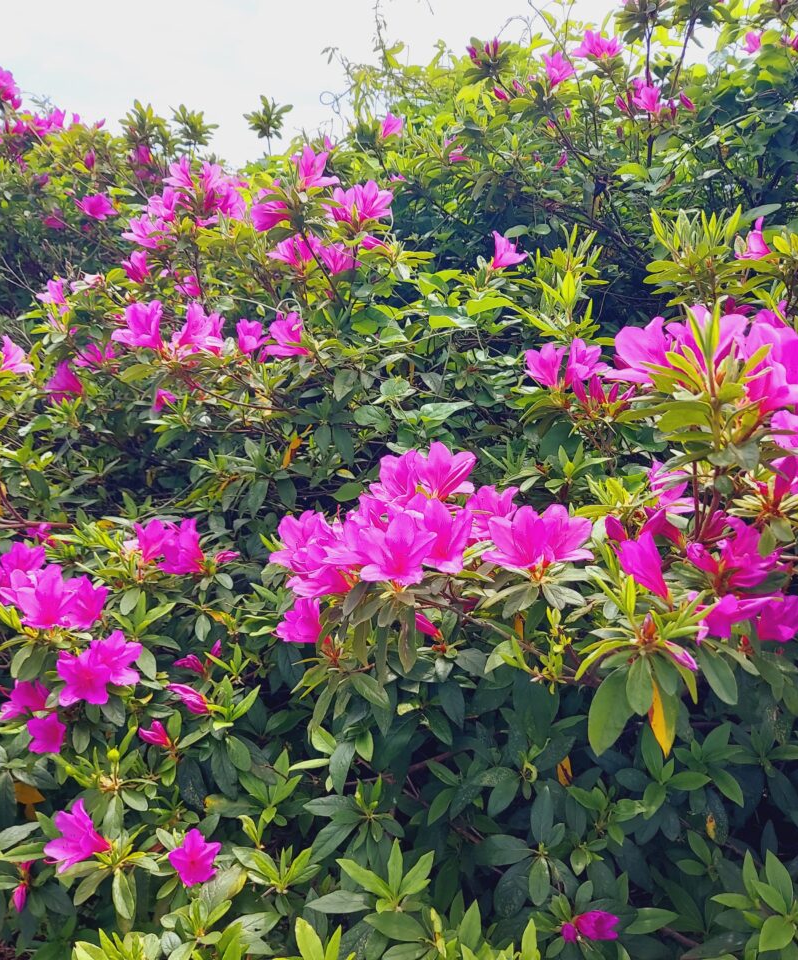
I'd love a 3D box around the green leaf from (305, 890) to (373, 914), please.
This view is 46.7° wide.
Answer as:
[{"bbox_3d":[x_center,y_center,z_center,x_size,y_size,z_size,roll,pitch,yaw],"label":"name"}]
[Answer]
[{"bbox_3d":[-0.051,0.366,0.800,0.059,0.010,0.024,-3,45,-11],"label":"green leaf"}]

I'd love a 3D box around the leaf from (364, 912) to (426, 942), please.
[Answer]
[{"bbox_3d":[-0.004,0.378,0.780,0.054,0.010,0.025,19,49,-9],"label":"leaf"}]

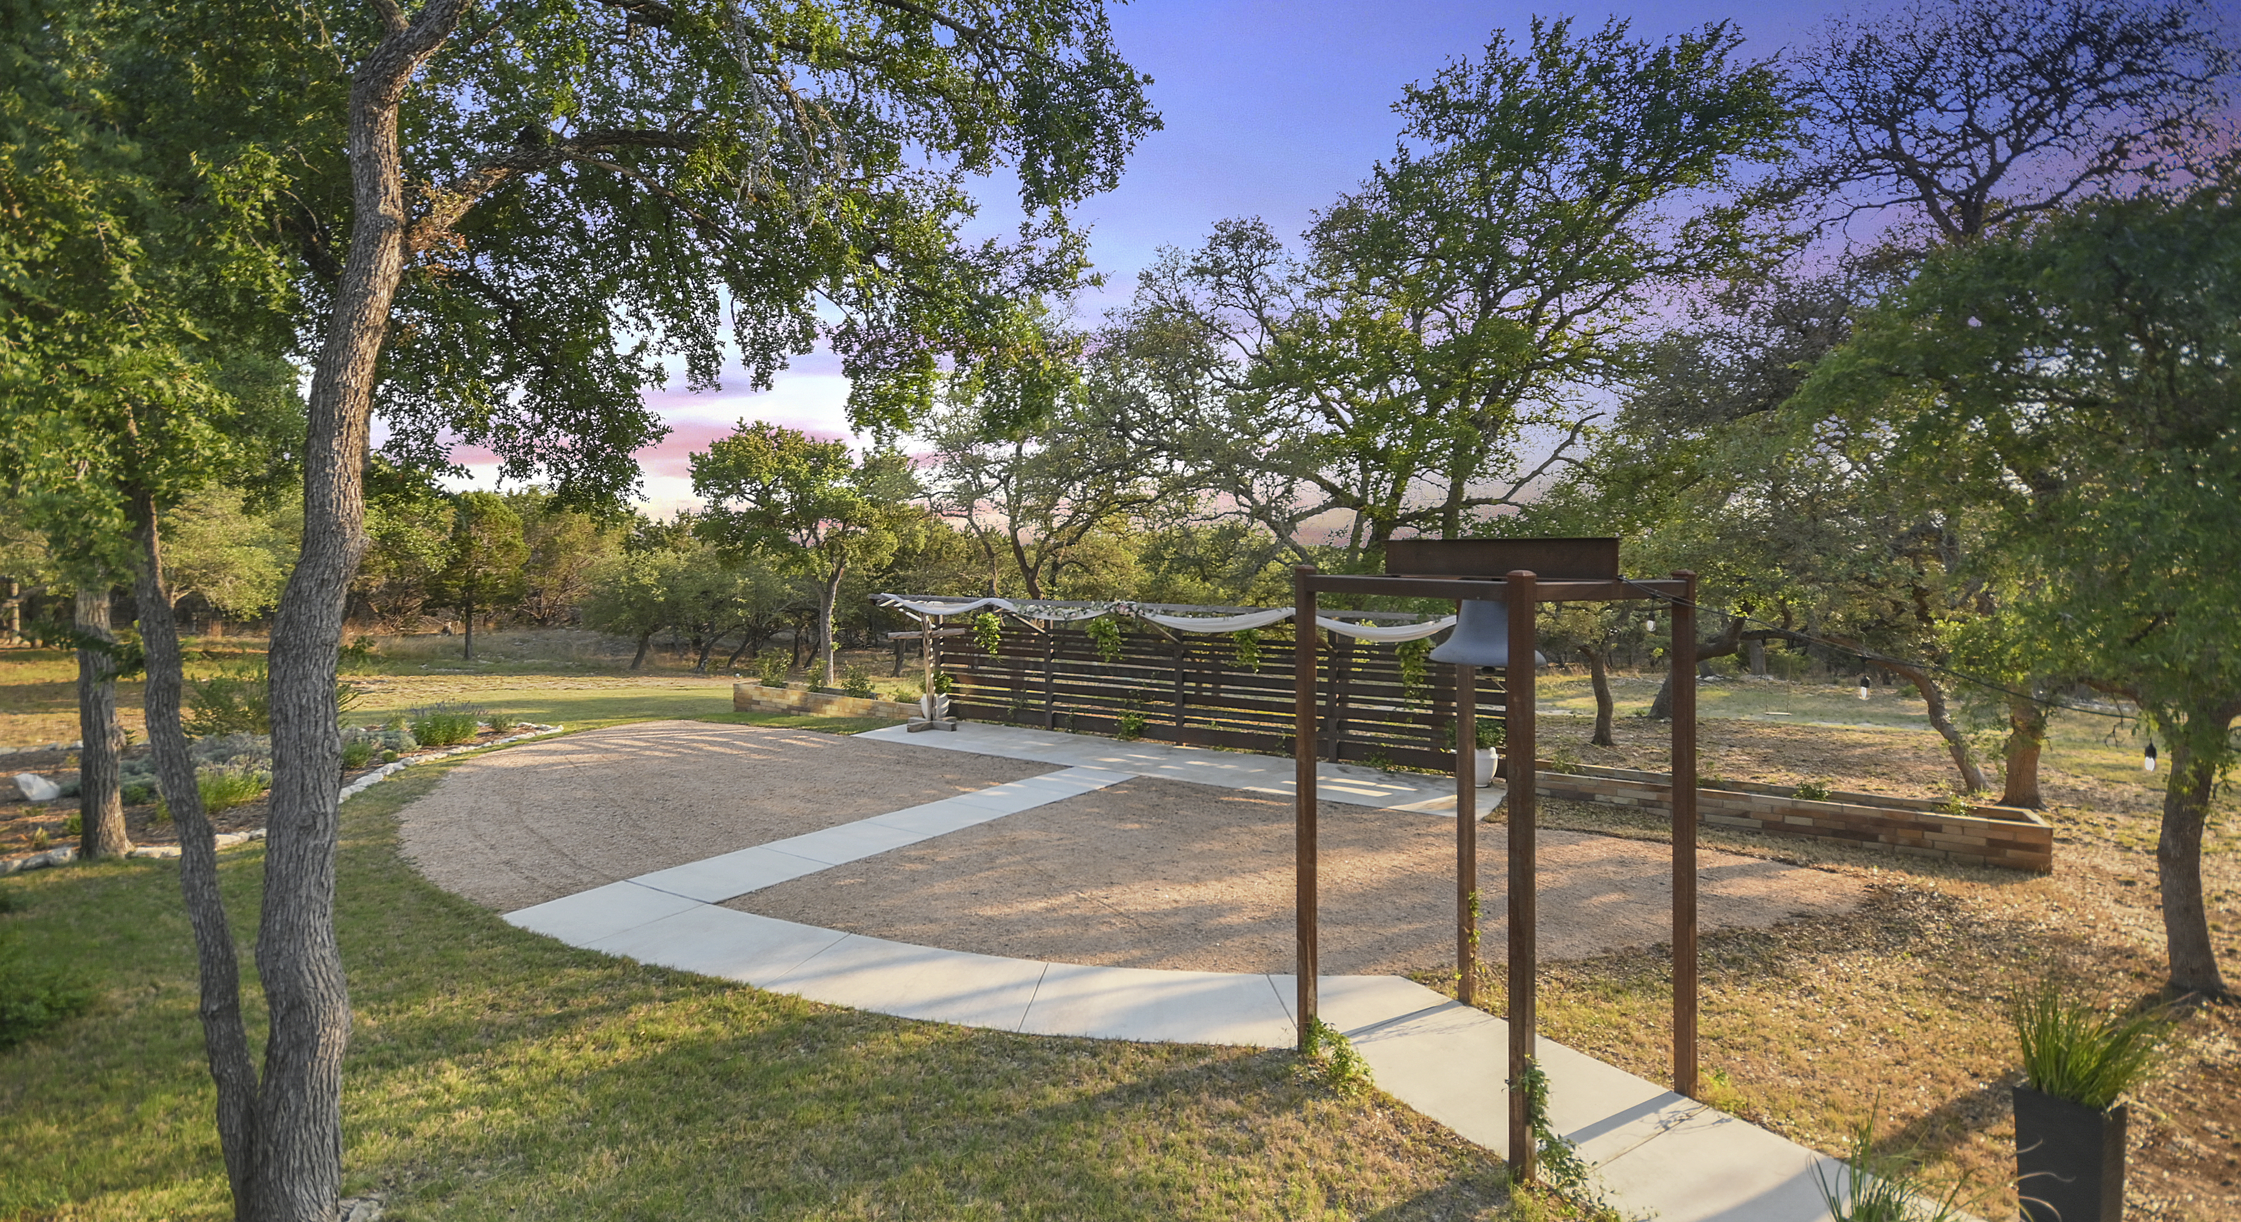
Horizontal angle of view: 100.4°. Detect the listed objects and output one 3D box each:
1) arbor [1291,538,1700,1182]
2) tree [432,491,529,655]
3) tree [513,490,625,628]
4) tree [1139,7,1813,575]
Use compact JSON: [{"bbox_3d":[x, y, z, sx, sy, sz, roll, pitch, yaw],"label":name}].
[{"bbox_3d":[2.185,1.155,5.560,1.550,3.150,1.600,-2,3,-31],"label":"arbor"},{"bbox_3d":[-19.200,-1.000,28.000,2.600,5.100,2.600,-2,3,-34],"label":"tree"},{"bbox_3d":[-20.700,-1.900,35.000,3.800,5.300,3.800,-2,3,-31],"label":"tree"},{"bbox_3d":[5.400,-3.200,15.000,9.500,10.700,8.300,1,3,20],"label":"tree"}]

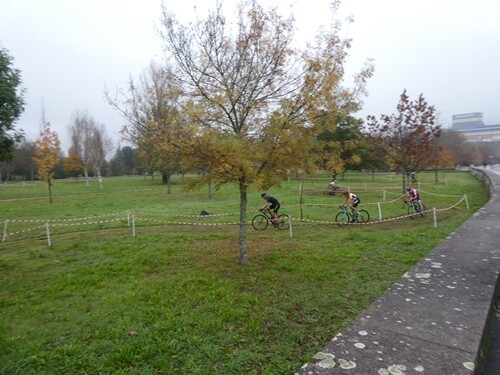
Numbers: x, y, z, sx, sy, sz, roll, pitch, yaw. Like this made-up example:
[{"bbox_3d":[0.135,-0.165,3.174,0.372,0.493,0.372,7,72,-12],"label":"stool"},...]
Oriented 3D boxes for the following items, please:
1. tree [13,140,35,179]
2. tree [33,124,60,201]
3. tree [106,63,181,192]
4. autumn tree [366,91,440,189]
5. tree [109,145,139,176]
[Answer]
[{"bbox_3d":[-57.237,-6.726,88.000,6.400,10.400,6.200,-1,3,0],"label":"tree"},{"bbox_3d":[-18.444,-2.271,31.500,2.600,7.300,2.600,-1,3,0],"label":"tree"},{"bbox_3d":[-13.693,-7.723,45.000,9.600,16.800,9.200,-1,3,0],"label":"tree"},{"bbox_3d":[10.216,-2.587,23.000,5.000,7.800,4.800,-1,3,0],"label":"autumn tree"},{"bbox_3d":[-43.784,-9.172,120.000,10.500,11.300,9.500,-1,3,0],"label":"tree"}]

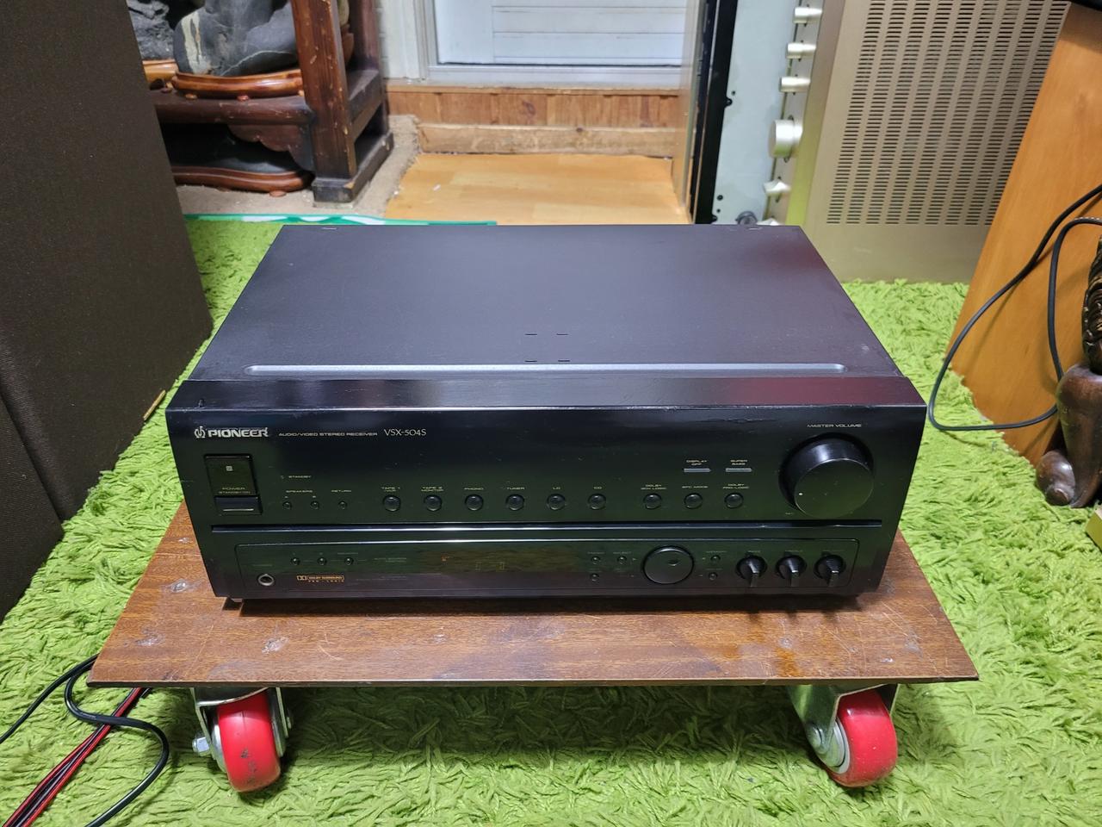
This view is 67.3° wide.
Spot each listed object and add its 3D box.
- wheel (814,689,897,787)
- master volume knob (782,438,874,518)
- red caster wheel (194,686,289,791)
[{"bbox_3d":[0.197,0.206,0.552,0.035,0.078,0.078,-10,35,-15],"label":"wheel"},{"bbox_3d":[0.160,0.039,0.474,0.049,0.049,0.018,0,34,-1],"label":"master volume knob"},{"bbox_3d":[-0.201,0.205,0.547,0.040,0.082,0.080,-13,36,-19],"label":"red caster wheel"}]

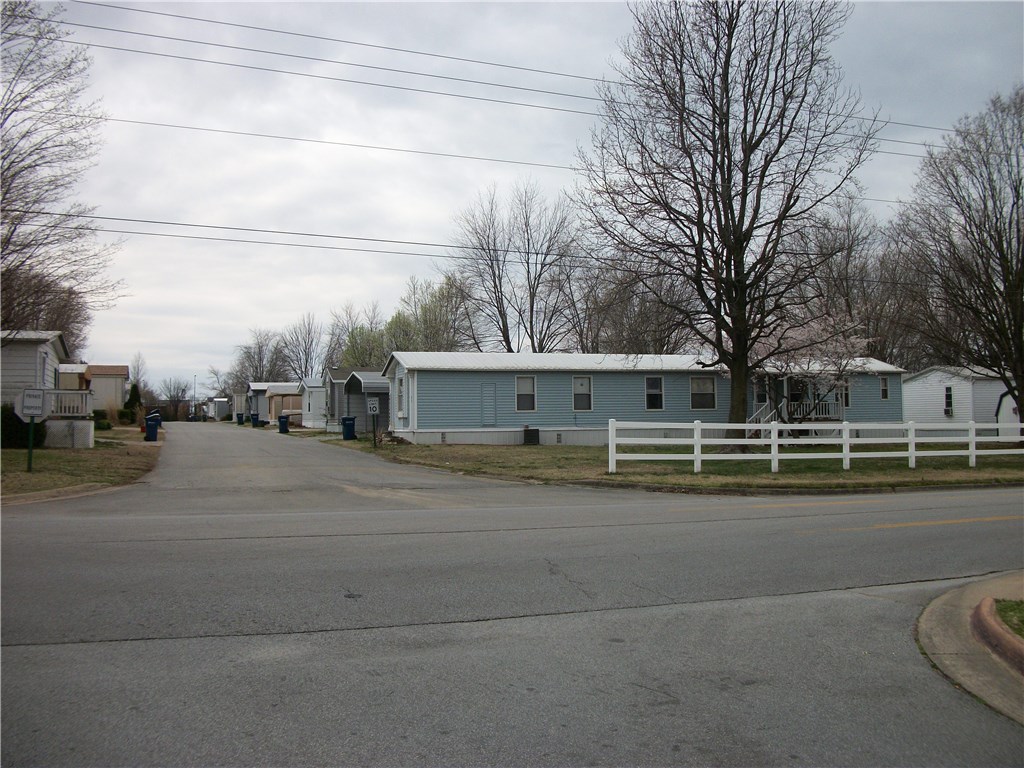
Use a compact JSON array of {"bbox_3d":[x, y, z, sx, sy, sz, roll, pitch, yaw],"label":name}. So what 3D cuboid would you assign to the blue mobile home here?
[{"bbox_3d":[6.568,0.596,43.434,24.480,3.850,5.000,0,-2,-20],"label":"blue mobile home"}]

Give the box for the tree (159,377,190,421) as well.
[{"bbox_3d":[-49.217,2.205,138.045,4.665,6.304,4.665,0,-1,0],"label":"tree"}]

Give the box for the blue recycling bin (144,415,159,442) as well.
[{"bbox_3d":[-16.114,2.000,42.315,0.720,1.140,0.640,0,-2,-20],"label":"blue recycling bin"}]

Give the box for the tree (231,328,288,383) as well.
[{"bbox_3d":[-29.643,-1.061,111.107,6.801,11.125,6.801,0,-1,0],"label":"tree"}]

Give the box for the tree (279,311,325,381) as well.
[{"bbox_3d":[-23.388,-1.762,105.120,5.102,12.114,5.102,0,-1,0],"label":"tree"}]

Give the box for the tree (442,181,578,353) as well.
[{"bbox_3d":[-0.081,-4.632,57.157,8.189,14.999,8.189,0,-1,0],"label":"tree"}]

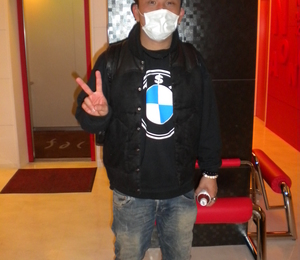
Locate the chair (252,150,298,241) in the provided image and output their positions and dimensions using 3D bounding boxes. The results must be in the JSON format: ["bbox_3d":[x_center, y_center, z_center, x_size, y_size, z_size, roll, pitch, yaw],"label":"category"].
[{"bbox_3d":[0.858,0.381,3.250,0.366,0.648,0.871,-1,13,-2],"label":"chair"}]

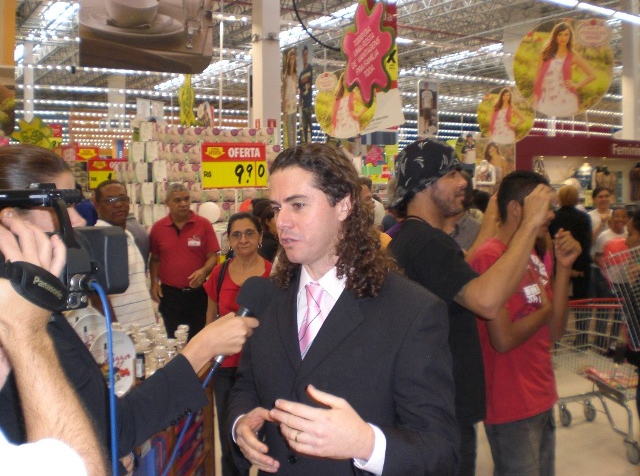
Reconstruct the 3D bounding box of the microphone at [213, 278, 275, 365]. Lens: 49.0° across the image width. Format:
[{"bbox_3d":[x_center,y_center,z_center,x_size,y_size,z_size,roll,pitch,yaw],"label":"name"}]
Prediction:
[{"bbox_3d":[-0.147,0.154,1.300,0.058,0.195,0.058,31,-19,0],"label":"microphone"}]

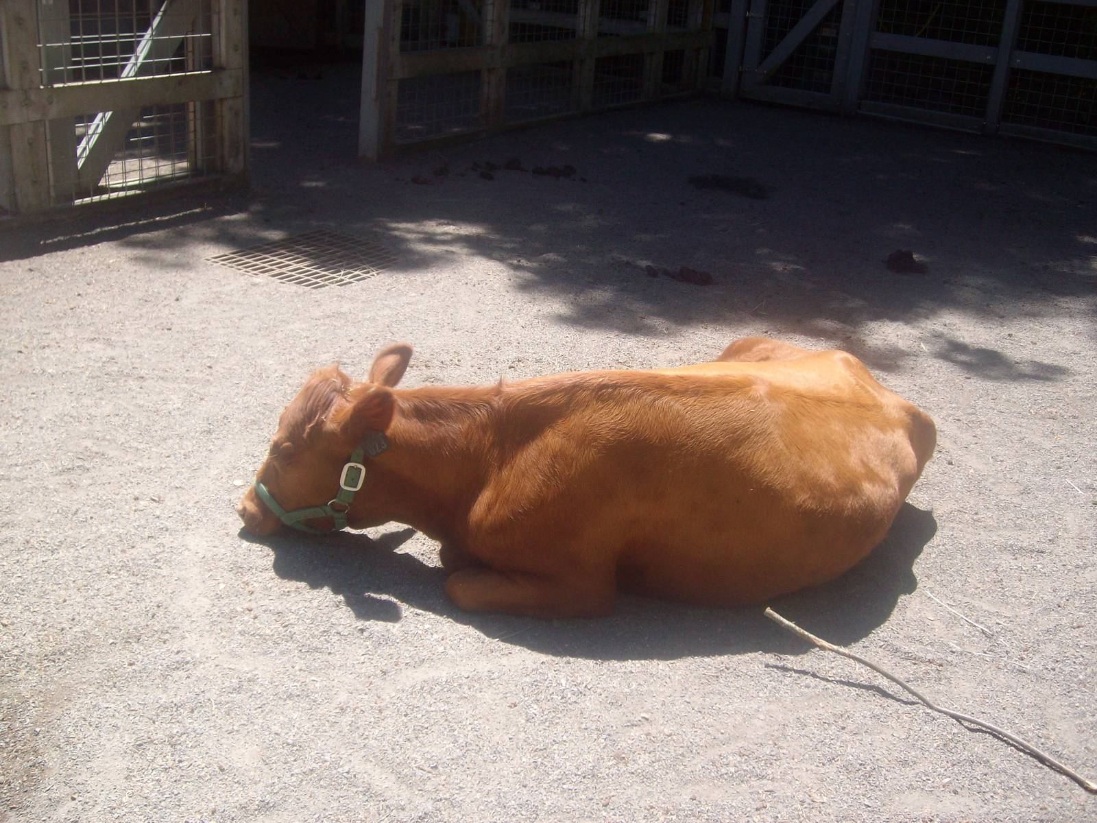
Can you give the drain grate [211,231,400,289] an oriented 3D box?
[{"bbox_3d":[-0.875,-0.558,4.104,0.539,0.030,0.561,18,26,30],"label":"drain grate"}]

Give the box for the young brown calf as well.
[{"bbox_3d":[0.072,0.071,2.183,1.331,0.404,0.550,1,23,-6],"label":"young brown calf"}]

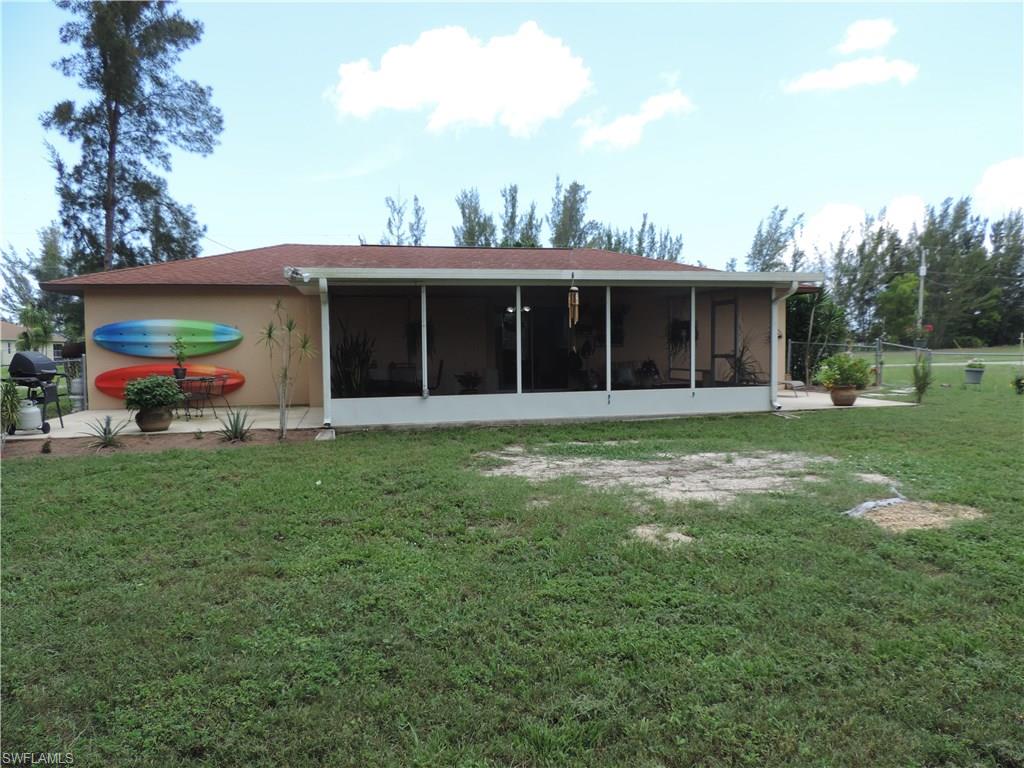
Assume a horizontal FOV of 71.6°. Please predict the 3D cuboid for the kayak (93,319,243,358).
[{"bbox_3d":[-6.870,-0.902,14.234,2.798,0.777,0.340,-1,4,-12],"label":"kayak"}]

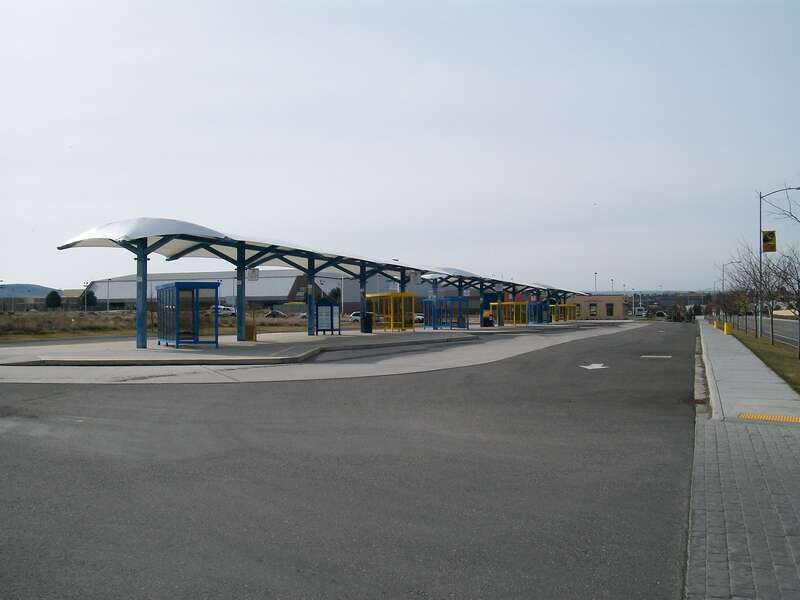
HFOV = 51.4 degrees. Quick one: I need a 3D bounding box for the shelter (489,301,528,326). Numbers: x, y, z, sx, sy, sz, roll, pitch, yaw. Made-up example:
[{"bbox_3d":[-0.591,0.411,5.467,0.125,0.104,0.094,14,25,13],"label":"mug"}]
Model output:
[{"bbox_3d":[11.570,1.509,88.460,1.580,2.480,4.340,0,-1,-25],"label":"shelter"}]

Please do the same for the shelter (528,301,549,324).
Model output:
[{"bbox_3d":[15.938,1.623,100.054,1.580,2.480,4.340,0,-1,-25],"label":"shelter"}]

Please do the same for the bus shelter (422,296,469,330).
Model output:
[{"bbox_3d":[3.668,1.117,66.790,1.580,2.480,4.340,0,-1,-25],"label":"bus shelter"}]

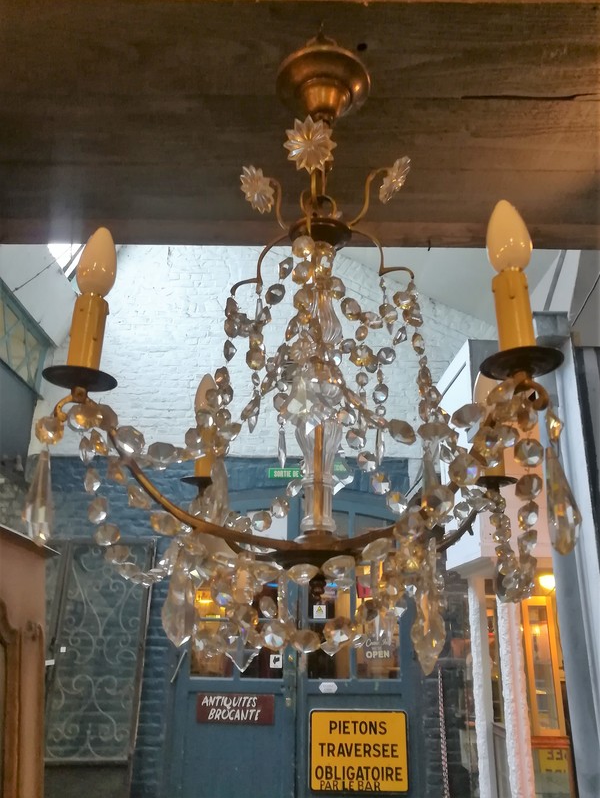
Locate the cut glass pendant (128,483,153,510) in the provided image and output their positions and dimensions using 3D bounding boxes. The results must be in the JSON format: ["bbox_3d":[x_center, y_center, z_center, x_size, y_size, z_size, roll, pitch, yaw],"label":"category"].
[{"bbox_3d":[-0.124,0.076,0.466,0.020,0.021,0.012,6,-20,-11],"label":"cut glass pendant"}]

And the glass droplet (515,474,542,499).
[{"bbox_3d":[0.179,0.069,0.471,0.021,0.022,0.011,-1,-20,6],"label":"glass droplet"}]

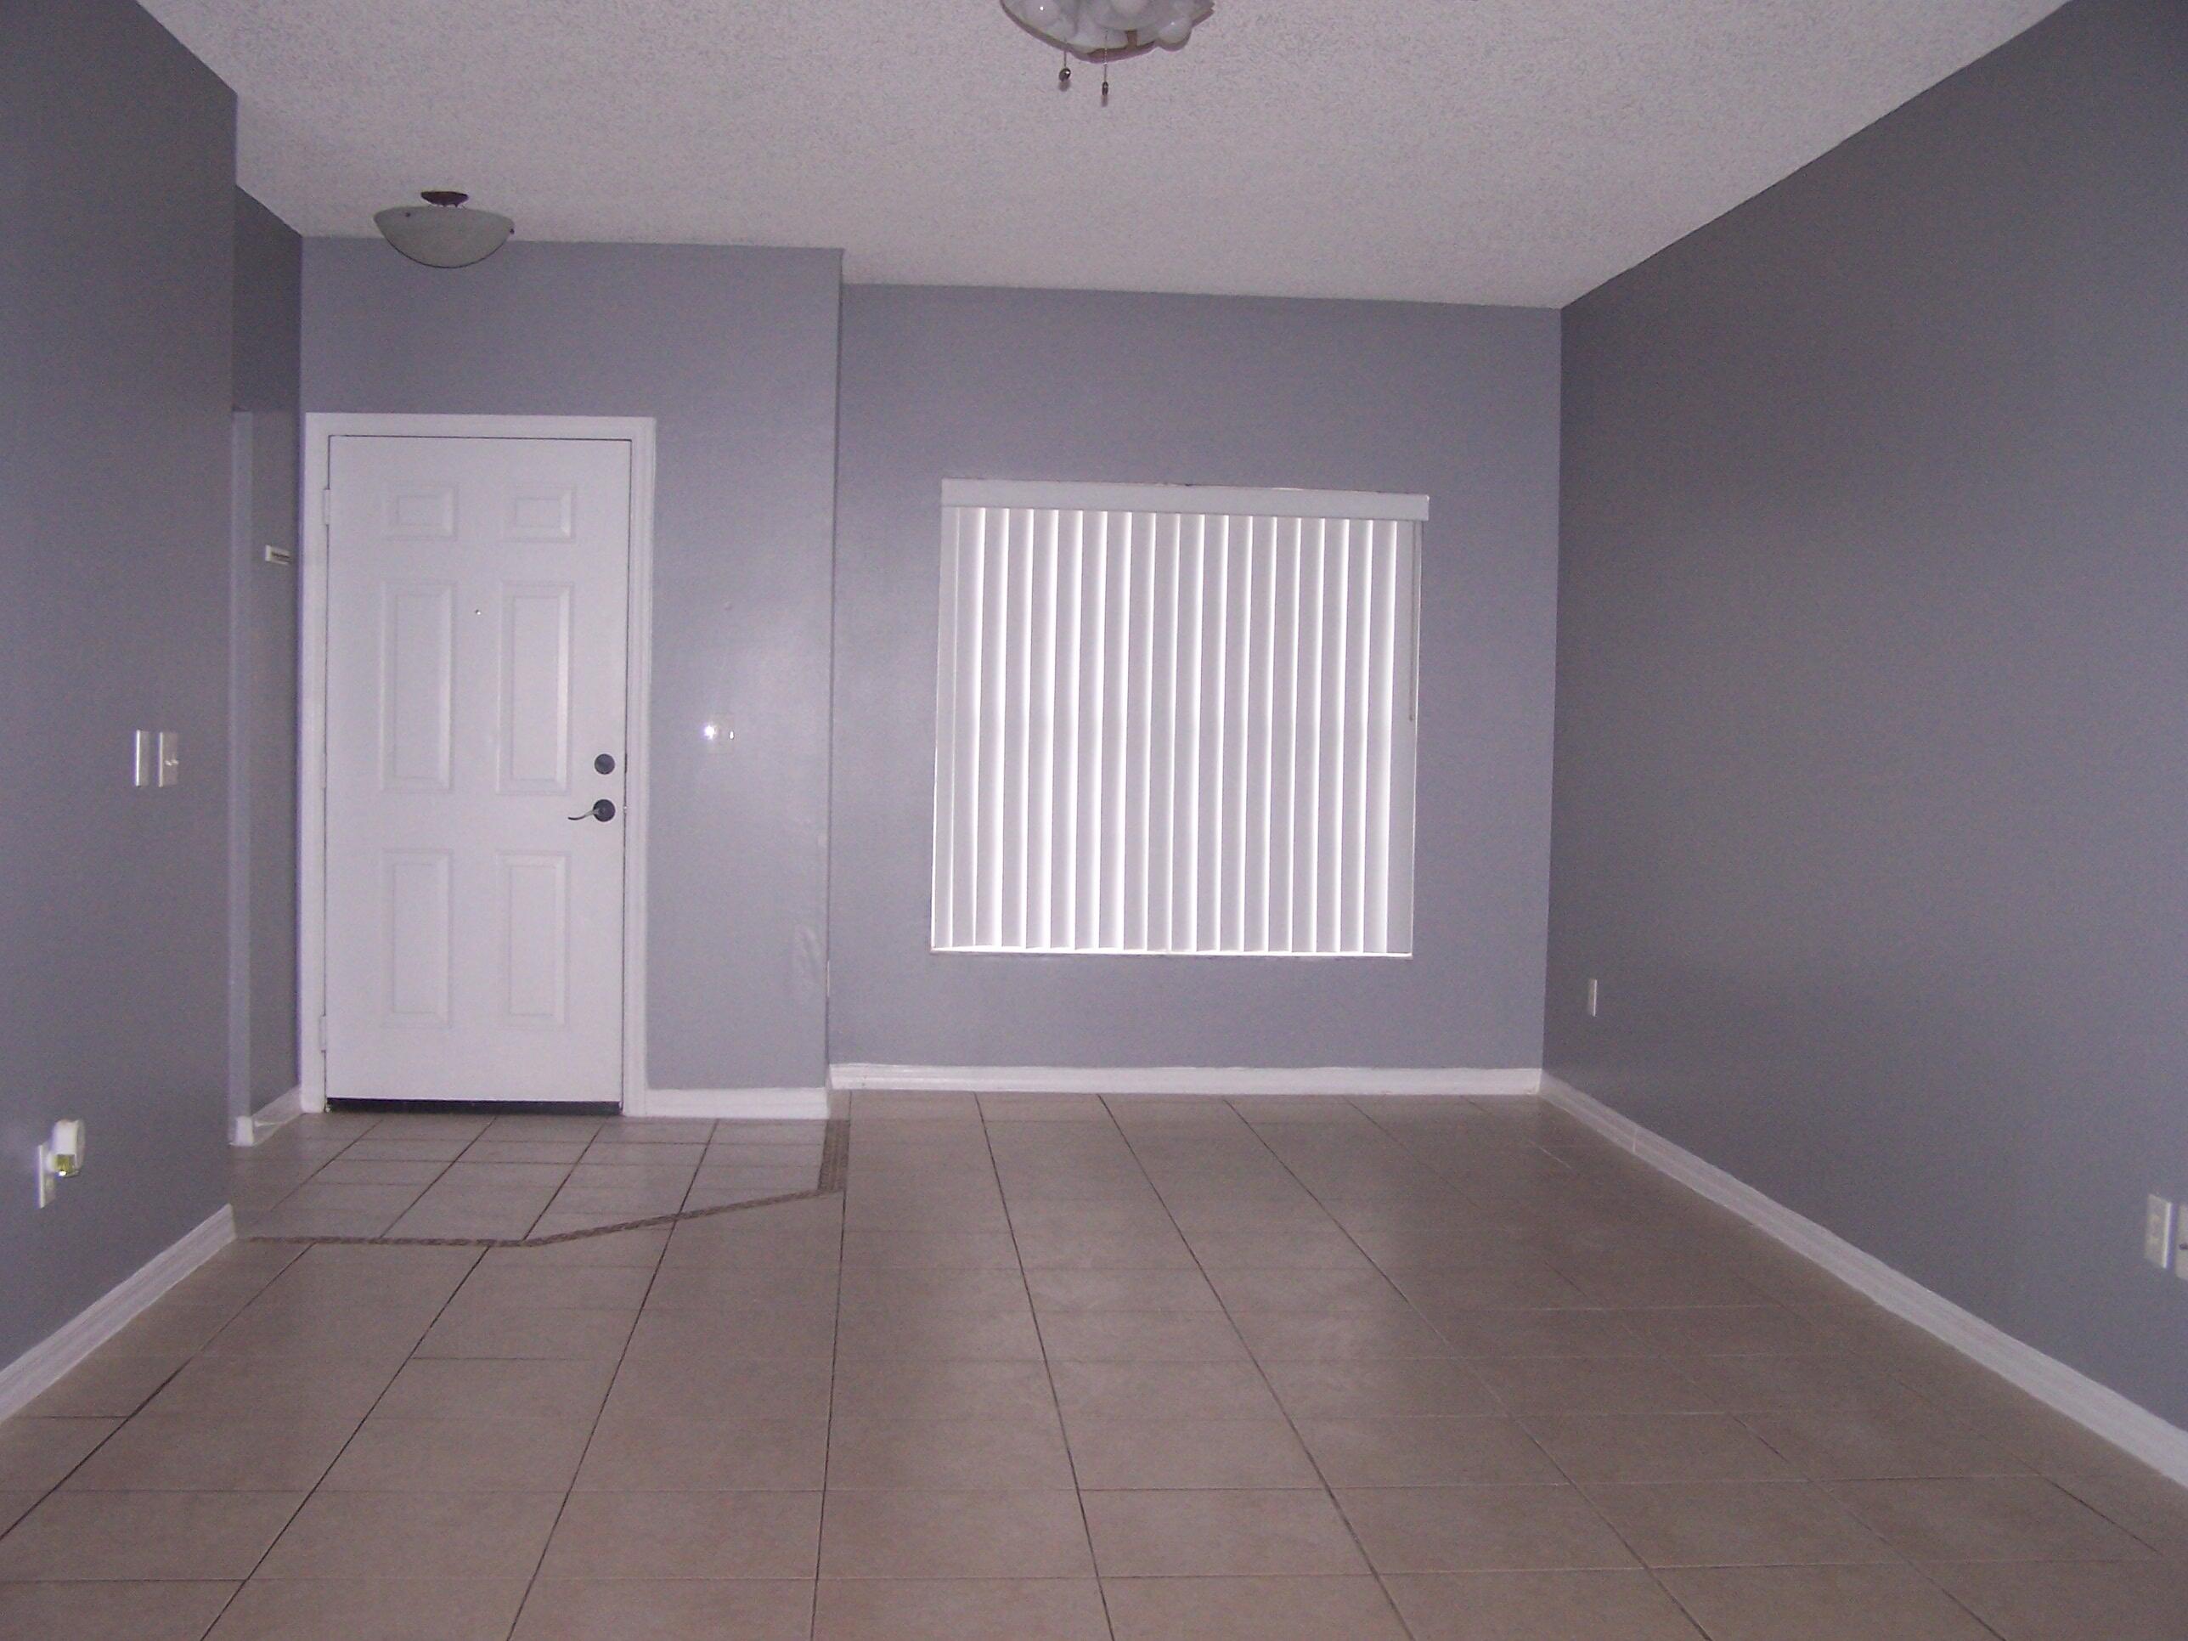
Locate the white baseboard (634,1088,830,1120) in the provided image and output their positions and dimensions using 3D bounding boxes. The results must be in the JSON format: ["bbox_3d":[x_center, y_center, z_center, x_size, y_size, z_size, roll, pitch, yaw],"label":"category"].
[{"bbox_3d":[-1.103,0.878,7.455,0.560,0.090,0.016,1,3,-5],"label":"white baseboard"}]

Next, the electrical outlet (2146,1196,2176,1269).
[{"bbox_3d":[1.865,0.721,4.209,0.008,0.116,0.072,1,3,-5],"label":"electrical outlet"}]

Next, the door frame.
[{"bbox_3d":[-1.885,-0.161,7.393,1.044,2.138,0.120,1,3,-5],"label":"door frame"}]

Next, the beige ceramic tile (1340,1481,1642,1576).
[{"bbox_3d":[0.611,1.126,3.817,0.407,0.010,0.402,1,3,-5],"label":"beige ceramic tile"}]

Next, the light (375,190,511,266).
[{"bbox_3d":[-1.777,-1.620,6.612,0.385,0.197,0.385,1,3,-5],"label":"light"}]

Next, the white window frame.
[{"bbox_3d":[0.288,-0.329,8.025,1.623,1.550,0.100,1,3,-5],"label":"white window frame"}]

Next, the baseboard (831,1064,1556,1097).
[{"bbox_3d":[0.324,0.882,8.059,2.390,0.090,0.016,1,3,-5],"label":"baseboard"}]

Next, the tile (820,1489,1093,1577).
[{"bbox_3d":[-0.214,1.112,3.740,0.407,0.010,0.402,1,3,-5],"label":"tile"}]

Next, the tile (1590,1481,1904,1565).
[{"bbox_3d":[1.022,1.133,3.858,0.407,0.010,0.402,1,3,-5],"label":"tile"}]

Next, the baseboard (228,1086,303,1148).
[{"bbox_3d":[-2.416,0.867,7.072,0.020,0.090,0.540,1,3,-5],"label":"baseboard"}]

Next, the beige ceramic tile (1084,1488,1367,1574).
[{"bbox_3d":[0.199,1.119,3.776,0.407,0.010,0.402,1,3,-5],"label":"beige ceramic tile"}]

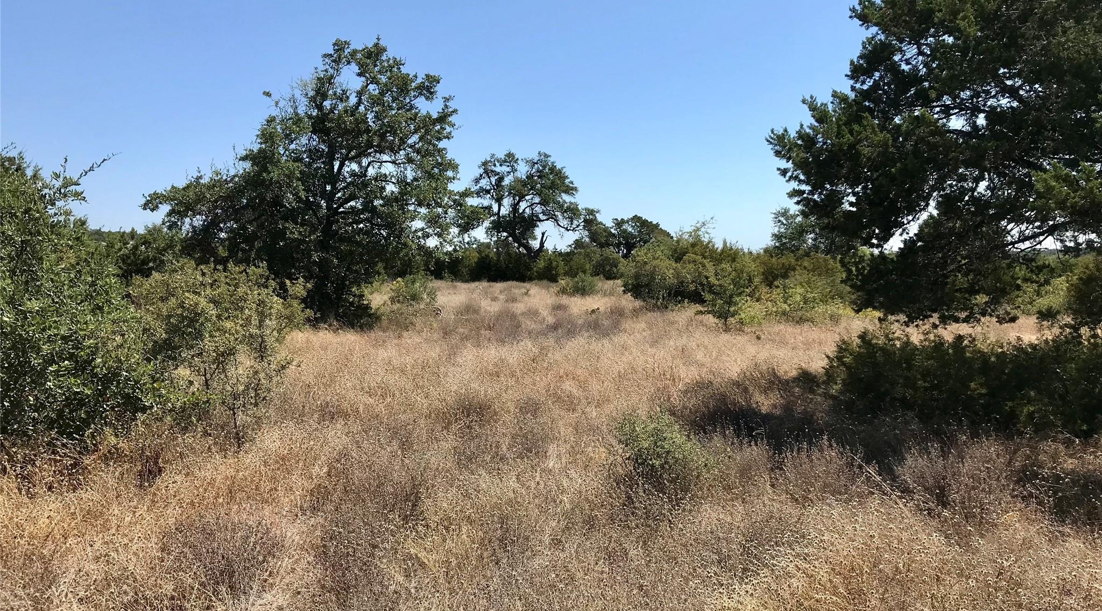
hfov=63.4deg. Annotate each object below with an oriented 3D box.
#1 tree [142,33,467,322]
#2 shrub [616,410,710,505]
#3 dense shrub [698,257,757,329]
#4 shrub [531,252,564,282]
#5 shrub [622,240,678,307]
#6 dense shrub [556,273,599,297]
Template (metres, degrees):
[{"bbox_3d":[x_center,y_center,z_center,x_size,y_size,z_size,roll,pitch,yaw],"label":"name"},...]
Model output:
[{"bbox_3d":[-4.934,-2.467,17.800,5.881,5.235,5.411,0,4,0],"label":"tree"},{"bbox_3d":[0.703,0.955,5.600,0.575,0.580,0.546,0,4,0],"label":"shrub"},{"bbox_3d":[3.516,-0.258,17.800,1.151,1.405,1.093,0,4,0],"label":"dense shrub"},{"bbox_3d":[-0.162,-1.805,42.000,1.567,1.447,1.567,0,4,0],"label":"shrub"},{"bbox_3d":[2.804,-0.864,24.500,1.720,1.766,1.720,0,4,0],"label":"shrub"},{"bbox_3d":[0.868,-0.672,29.000,1.357,0.803,1.289,0,4,0],"label":"dense shrub"}]

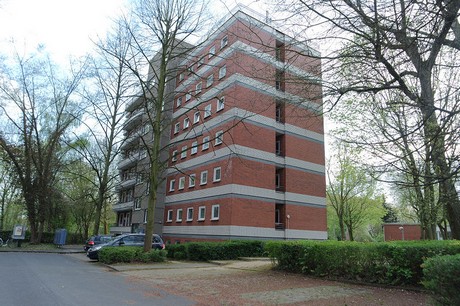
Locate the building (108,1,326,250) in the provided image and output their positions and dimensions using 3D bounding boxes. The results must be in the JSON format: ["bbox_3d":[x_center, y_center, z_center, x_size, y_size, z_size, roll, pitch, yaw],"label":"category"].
[{"bbox_3d":[-3.461,-0.565,35.856,11.220,22.110,26.320,12,-18,-33],"label":"building"}]

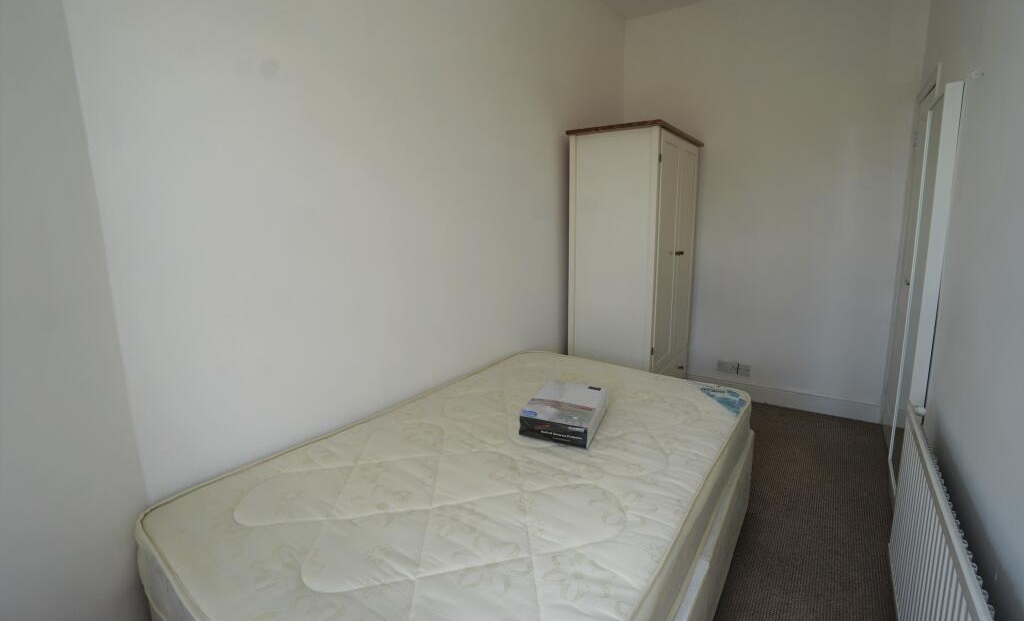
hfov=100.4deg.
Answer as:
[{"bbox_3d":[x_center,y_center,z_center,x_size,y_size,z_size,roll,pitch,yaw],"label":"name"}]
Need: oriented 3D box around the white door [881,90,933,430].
[{"bbox_3d":[2.194,-0.151,2.343,0.050,1.960,0.710,6,12,37],"label":"white door"}]

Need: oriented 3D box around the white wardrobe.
[{"bbox_3d":[0.865,-0.191,2.963,0.574,1.889,0.936,5,11,34],"label":"white wardrobe"}]

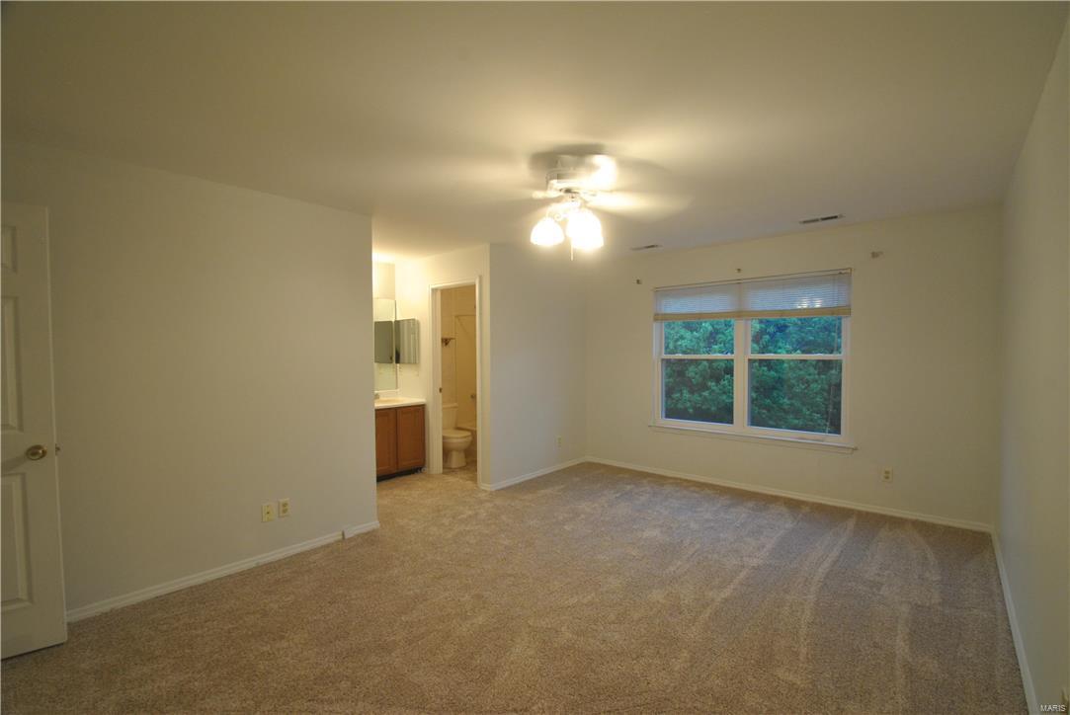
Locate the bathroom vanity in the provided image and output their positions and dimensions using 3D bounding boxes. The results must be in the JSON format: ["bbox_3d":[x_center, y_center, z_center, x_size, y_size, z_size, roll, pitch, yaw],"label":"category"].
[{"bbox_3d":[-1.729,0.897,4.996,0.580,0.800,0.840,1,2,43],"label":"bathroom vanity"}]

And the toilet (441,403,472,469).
[{"bbox_3d":[-1.049,0.935,5.472,0.710,0.710,0.480,1,2,43],"label":"toilet"}]

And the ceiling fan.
[{"bbox_3d":[0.210,-0.823,2.440,1.280,0.500,1.280,1,2,43],"label":"ceiling fan"}]

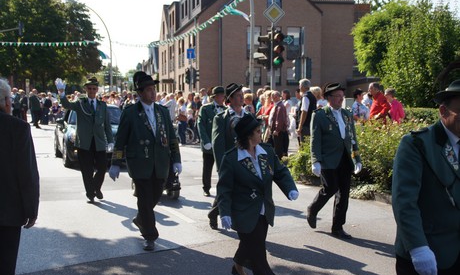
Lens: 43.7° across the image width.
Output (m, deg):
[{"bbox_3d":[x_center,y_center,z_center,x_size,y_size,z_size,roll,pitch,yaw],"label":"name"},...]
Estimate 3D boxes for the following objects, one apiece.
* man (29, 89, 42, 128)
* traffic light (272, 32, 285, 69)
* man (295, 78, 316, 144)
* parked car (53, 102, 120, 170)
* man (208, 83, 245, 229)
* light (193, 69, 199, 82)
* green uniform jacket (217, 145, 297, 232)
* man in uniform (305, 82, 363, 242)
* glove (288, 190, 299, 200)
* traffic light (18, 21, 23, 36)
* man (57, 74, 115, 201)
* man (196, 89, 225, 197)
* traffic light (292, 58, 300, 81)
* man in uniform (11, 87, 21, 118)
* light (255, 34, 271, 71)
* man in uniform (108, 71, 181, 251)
[{"bbox_3d":[-8.871,-1.333,26.280,0.580,1.750,0.550,3,6,30],"label":"man"},{"bbox_3d":[1.214,-2.195,14.367,0.300,0.930,0.380,1,5,16],"label":"traffic light"},{"bbox_3d":[1.436,-0.204,10.921,0.420,1.840,0.550,3,6,35],"label":"man"},{"bbox_3d":[-3.230,-0.151,14.033,1.730,1.400,4.100,-2,5,-20],"label":"parked car"},{"bbox_3d":[0.006,0.254,7.046,0.600,1.820,0.550,4,6,41],"label":"man"},{"bbox_3d":[-1.926,-3.536,33.000,0.360,0.880,0.270,0,5,-5],"label":"light"},{"bbox_3d":[0.224,0.436,4.954,0.600,0.720,0.400,-2,5,-27],"label":"green uniform jacket"},{"bbox_3d":[1.232,0.246,6.761,0.580,1.770,0.580,-4,6,-40],"label":"man in uniform"},{"bbox_3d":[0.553,0.497,5.000,0.110,0.100,0.090,5,6,45],"label":"glove"},{"bbox_3d":[-12.209,-6.361,33.500,0.290,0.830,0.330,-1,5,-12],"label":"traffic light"},{"bbox_3d":[-2.228,0.022,8.860,0.900,1.880,0.500,-1,5,-14],"label":"man"},{"bbox_3d":[-0.282,0.067,9.338,0.460,1.810,0.530,5,7,44],"label":"man"},{"bbox_3d":[2.626,-2.693,22.500,0.340,0.880,0.270,3,5,32],"label":"traffic light"},{"bbox_3d":[-9.667,-1.352,25.978,0.550,1.770,0.420,4,6,37],"label":"man in uniform"},{"bbox_3d":[0.837,-2.200,14.567,0.420,0.930,0.290,1,5,9],"label":"light"},{"bbox_3d":[-0.926,0.232,6.239,0.720,1.880,0.580,-2,5,-23],"label":"man in uniform"}]

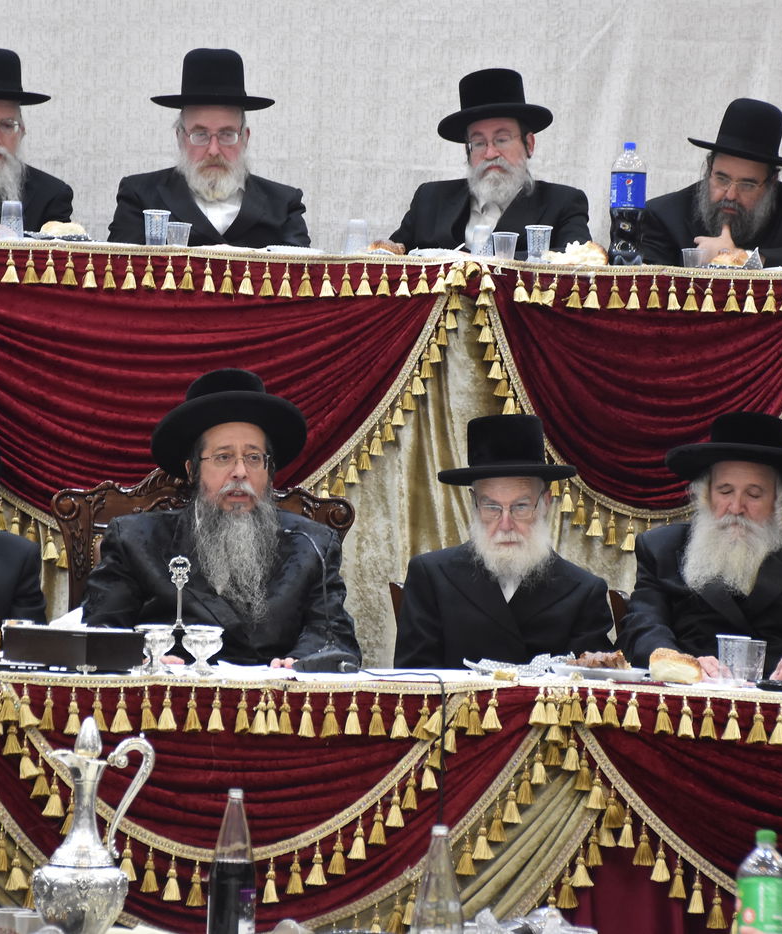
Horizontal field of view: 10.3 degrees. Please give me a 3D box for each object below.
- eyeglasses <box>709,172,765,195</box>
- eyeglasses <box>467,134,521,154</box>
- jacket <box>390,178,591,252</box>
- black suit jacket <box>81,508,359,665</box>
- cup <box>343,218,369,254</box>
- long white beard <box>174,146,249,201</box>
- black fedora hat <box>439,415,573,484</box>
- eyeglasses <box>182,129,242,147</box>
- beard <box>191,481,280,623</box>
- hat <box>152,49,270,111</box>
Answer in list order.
[{"bbox_3d":[0.909,-0.740,11.400,0.142,0.045,0.140,13,6,14],"label":"eyeglasses"},{"bbox_3d":[0.283,-0.838,11.320,0.138,0.040,0.140,-6,0,25],"label":"eyeglasses"},{"bbox_3d":[0.272,-0.461,11.650,0.540,0.640,0.420,2,-1,6],"label":"jacket"},{"bbox_3d":[-0.375,0.423,9.350,0.585,0.670,0.500,2,0,-4],"label":"black suit jacket"},{"bbox_3d":[-0.089,-0.593,11.200,0.070,0.095,0.070,2,0,0],"label":"cup"},{"bbox_3d":[-0.469,-0.770,11.450,0.185,0.145,0.140,2,-1,0],"label":"long white beard"},{"bbox_3d":[0.246,-0.036,9.300,0.295,0.145,0.335,-3,-5,3],"label":"black fedora hat"},{"bbox_3d":[-0.474,-0.873,11.550,0.150,0.045,0.135,1,6,-2],"label":"eyeglasses"},{"bbox_3d":[-0.331,0.181,9.280,0.180,0.300,0.150,2,-1,-5],"label":"beard"},{"bbox_3d":[-0.463,-1.010,11.350,0.315,0.133,0.345,3,-4,-4],"label":"hat"}]

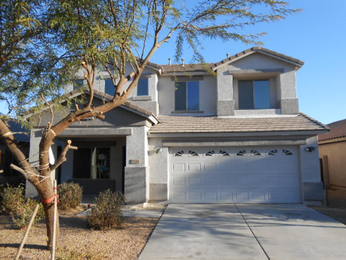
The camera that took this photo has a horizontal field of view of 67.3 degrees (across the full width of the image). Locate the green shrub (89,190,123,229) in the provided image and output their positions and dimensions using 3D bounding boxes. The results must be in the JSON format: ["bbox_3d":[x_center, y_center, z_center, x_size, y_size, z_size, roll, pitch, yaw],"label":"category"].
[{"bbox_3d":[-1.805,2.147,7.059,0.940,1.020,0.920,-1,-6,4],"label":"green shrub"}]

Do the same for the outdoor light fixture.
[{"bbox_3d":[4.983,0.718,9.475,0.280,0.210,0.240,-1,-6,4],"label":"outdoor light fixture"}]

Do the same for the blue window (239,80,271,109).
[{"bbox_3d":[3.872,-1.652,12.423,1.462,1.459,0.100,-1,-6,4],"label":"blue window"}]

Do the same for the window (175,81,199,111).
[{"bbox_3d":[0.690,-1.643,12.724,1.206,1.515,0.100,-1,-6,4],"label":"window"}]

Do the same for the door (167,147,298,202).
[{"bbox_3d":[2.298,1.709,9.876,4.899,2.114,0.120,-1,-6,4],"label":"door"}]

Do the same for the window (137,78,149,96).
[{"bbox_3d":[-1.404,-1.990,12.170,0.568,0.862,0.100,-1,-6,4],"label":"window"}]

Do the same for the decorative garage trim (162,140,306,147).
[{"bbox_3d":[2.246,0.524,9.783,5.315,0.165,0.120,-1,-6,4],"label":"decorative garage trim"}]

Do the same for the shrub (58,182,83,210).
[{"bbox_3d":[-3.632,2.331,9.171,0.840,0.900,0.820,-1,-6,4],"label":"shrub"}]

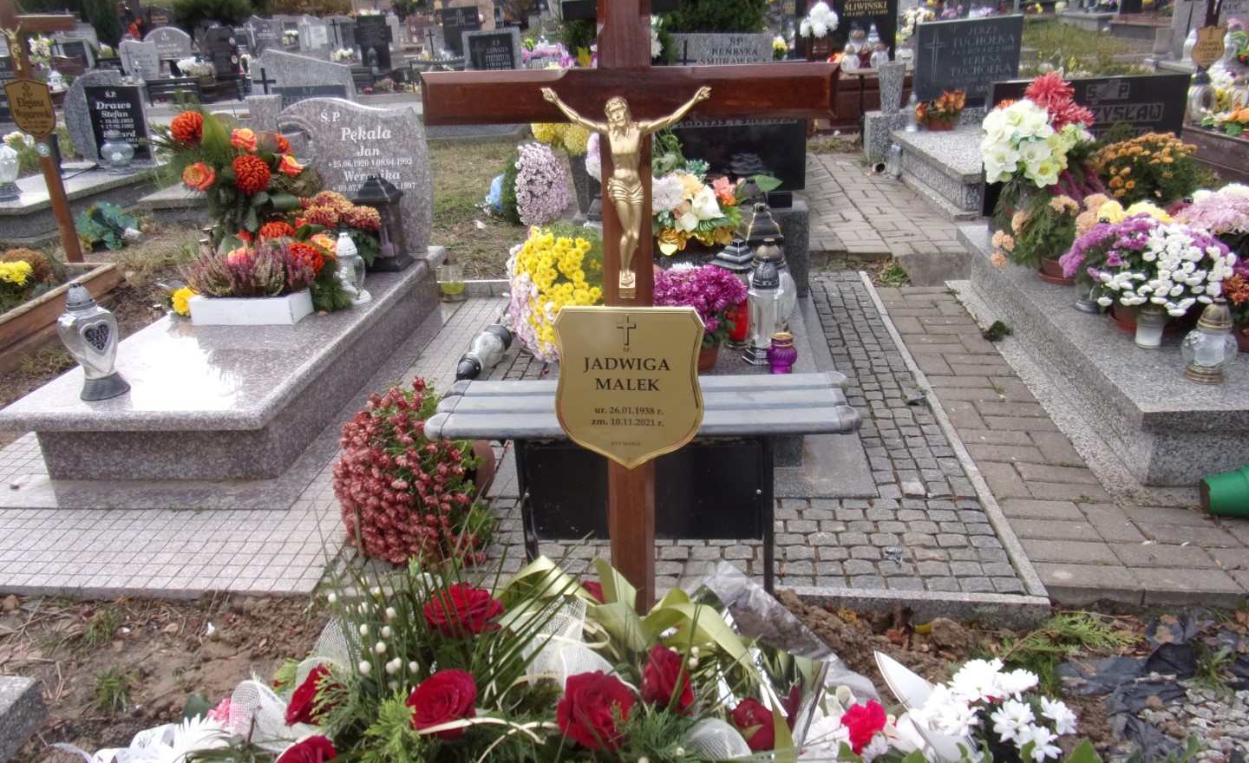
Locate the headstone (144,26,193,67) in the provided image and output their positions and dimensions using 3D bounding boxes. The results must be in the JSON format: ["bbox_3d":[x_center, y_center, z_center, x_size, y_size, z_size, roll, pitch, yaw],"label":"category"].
[{"bbox_3d":[-7.888,-5.759,14.975,0.760,0.740,0.180,0,23,5],"label":"headstone"}]

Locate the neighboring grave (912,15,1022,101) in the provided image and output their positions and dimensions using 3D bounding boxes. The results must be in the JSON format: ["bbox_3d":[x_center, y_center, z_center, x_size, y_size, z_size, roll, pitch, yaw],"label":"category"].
[{"bbox_3d":[2.363,-2.216,5.950,0.660,0.540,0.090,1,20,8],"label":"neighboring grave"}]

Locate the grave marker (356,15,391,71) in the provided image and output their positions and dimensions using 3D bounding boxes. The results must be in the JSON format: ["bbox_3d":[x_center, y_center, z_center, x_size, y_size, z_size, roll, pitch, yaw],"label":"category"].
[{"bbox_3d":[-3.873,-5.222,13.350,0.540,0.810,0.150,0,23,5],"label":"grave marker"}]

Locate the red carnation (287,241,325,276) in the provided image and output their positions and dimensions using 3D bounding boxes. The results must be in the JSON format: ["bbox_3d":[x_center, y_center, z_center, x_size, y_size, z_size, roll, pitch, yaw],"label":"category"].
[{"bbox_3d":[-1.278,-0.494,3.480,0.140,0.125,0.120,0,20,6],"label":"red carnation"}]

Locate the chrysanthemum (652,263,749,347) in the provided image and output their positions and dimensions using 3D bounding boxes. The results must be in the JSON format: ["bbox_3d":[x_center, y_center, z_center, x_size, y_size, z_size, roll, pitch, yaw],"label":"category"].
[{"bbox_3d":[0.210,-0.216,2.680,0.340,0.270,0.330,-1,21,6],"label":"chrysanthemum"}]

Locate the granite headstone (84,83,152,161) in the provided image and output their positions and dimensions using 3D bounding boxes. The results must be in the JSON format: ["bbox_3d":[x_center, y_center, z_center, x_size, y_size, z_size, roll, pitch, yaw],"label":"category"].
[{"bbox_3d":[-3.450,-1.762,5.900,0.390,0.500,0.070,0,20,6],"label":"granite headstone"}]

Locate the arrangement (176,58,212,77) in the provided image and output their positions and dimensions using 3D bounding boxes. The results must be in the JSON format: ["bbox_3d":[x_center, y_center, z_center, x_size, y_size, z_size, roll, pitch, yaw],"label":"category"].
[{"bbox_3d":[-6.474,-4.714,13.014,0.480,0.290,0.400,0,23,5],"label":"arrangement"}]

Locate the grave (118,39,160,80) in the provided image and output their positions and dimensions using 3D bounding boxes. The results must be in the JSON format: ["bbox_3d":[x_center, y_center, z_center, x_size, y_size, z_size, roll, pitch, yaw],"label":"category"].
[{"bbox_3d":[-8.128,-5.383,14.500,0.620,0.640,0.100,-1,21,6],"label":"grave"}]

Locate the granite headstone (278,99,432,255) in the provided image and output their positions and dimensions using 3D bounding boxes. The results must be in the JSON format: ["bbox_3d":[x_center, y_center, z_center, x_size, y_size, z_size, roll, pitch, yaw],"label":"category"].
[{"bbox_3d":[-1.252,-0.966,4.100,0.680,0.710,0.090,-1,21,6],"label":"granite headstone"}]

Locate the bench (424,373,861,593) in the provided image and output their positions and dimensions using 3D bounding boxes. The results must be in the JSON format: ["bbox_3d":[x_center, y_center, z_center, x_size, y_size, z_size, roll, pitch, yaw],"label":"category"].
[{"bbox_3d":[0.057,0.258,2.098,0.945,0.460,0.300,-1,21,3],"label":"bench"}]

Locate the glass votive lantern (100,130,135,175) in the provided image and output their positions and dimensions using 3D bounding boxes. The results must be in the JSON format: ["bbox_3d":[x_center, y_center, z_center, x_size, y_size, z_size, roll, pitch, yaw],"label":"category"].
[{"bbox_3d":[-3.571,-1.612,6.100,0.200,0.300,0.200,-1,21,6],"label":"glass votive lantern"}]

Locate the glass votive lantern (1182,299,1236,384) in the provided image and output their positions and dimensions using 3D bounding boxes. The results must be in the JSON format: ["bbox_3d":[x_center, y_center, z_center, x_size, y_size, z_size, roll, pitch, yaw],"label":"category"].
[{"bbox_3d":[1.548,-0.106,2.290,0.128,0.220,0.128,-1,21,6],"label":"glass votive lantern"}]

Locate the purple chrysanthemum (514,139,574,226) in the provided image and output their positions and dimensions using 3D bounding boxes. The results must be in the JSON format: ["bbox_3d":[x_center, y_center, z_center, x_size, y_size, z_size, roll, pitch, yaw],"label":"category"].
[{"bbox_3d":[-0.460,-1.129,4.950,0.330,0.450,0.380,0,20,6],"label":"purple chrysanthemum"}]

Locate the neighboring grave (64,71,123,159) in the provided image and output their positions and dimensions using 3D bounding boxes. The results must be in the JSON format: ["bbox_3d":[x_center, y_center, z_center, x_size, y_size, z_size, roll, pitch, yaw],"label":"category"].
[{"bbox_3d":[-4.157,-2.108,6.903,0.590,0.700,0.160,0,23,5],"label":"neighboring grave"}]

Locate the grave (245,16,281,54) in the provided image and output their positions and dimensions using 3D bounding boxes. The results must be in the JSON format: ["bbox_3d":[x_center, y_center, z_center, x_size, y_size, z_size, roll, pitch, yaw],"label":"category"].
[{"bbox_3d":[-6.643,-6.382,16.000,0.640,0.720,0.110,-1,21,6],"label":"grave"}]

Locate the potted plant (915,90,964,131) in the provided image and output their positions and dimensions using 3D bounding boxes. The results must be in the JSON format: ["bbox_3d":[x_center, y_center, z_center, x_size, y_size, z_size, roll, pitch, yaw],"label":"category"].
[{"bbox_3d":[2.096,-1.800,5.750,0.330,0.260,0.240,0,23,5],"label":"potted plant"}]

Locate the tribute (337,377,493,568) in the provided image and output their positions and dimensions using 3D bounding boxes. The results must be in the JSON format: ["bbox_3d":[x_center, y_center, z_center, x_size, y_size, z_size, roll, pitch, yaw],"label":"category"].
[{"bbox_3d":[-0.517,0.220,2.130,0.390,0.420,0.420,-11,24,-37],"label":"tribute"}]

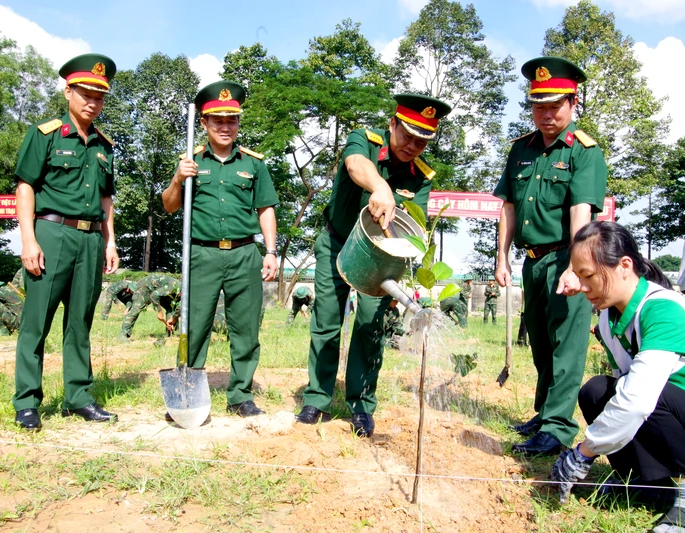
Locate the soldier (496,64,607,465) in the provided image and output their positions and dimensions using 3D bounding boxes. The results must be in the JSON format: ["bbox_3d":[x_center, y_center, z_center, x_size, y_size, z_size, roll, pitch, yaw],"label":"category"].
[{"bbox_3d":[0.951,-0.064,2.740,0.500,1.760,0.400,0,-3,33],"label":"soldier"}]

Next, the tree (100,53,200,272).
[{"bbox_3d":[-12.815,-6.274,40.000,7.200,16.000,6.800,1,-3,0],"label":"tree"}]

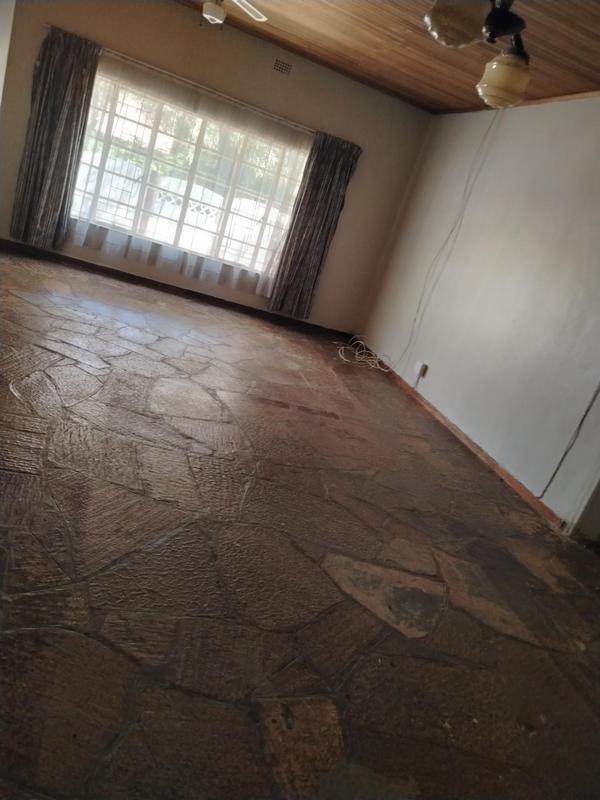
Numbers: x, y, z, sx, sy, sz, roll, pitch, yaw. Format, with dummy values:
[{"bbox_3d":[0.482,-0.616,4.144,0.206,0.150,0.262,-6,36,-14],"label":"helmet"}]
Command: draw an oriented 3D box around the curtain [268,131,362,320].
[{"bbox_3d":[0.134,-2.113,6.945,0.636,2.168,0.150,12,19,-19],"label":"curtain"}]

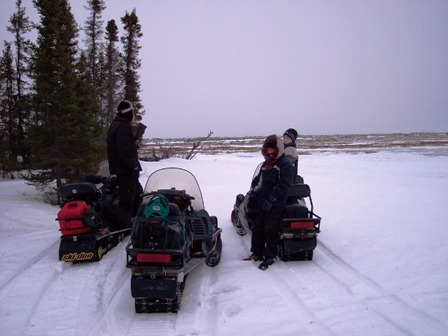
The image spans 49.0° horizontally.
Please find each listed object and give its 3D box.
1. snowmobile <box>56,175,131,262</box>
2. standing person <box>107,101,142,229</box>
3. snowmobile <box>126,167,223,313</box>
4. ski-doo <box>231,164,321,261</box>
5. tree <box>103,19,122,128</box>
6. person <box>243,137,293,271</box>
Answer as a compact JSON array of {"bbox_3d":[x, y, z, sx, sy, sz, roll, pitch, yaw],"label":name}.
[{"bbox_3d":[-1.861,0.518,7.786,1.100,1.280,2.950,-1,3,1],"label":"snowmobile"},{"bbox_3d":[-1.429,-0.028,7.100,0.470,1.840,0.530,-3,4,-30],"label":"standing person"},{"bbox_3d":[-0.636,0.632,5.841,1.150,1.250,2.850,-1,3,0],"label":"snowmobile"},{"bbox_3d":[0.798,0.500,7.665,1.150,1.250,2.850,-1,3,-6],"label":"ski-doo"},{"bbox_3d":[-4.081,-2.433,18.000,0.850,6.050,0.850,-1,3,0],"label":"tree"},{"bbox_3d":[0.574,0.403,6.270,0.560,1.620,0.520,2,5,43],"label":"person"}]

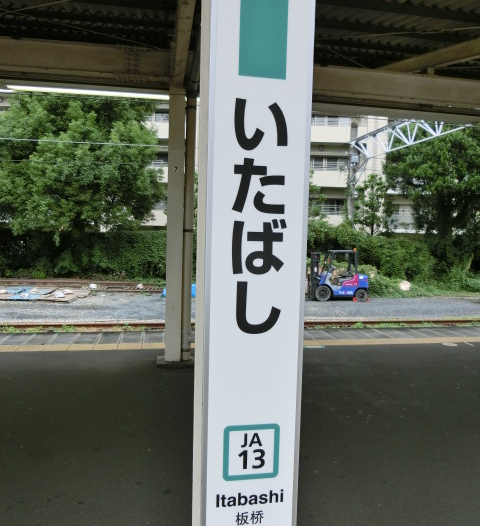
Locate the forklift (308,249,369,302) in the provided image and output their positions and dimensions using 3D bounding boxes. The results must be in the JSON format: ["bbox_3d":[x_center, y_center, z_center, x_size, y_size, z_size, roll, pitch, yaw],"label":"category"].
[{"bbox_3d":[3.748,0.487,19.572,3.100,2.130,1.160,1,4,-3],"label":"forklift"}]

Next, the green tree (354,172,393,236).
[{"bbox_3d":[7.660,-3.152,26.654,2.200,4.200,2.200,1,4,-10],"label":"green tree"}]

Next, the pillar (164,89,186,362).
[{"bbox_3d":[-0.742,-0.397,5.289,0.183,3.050,0.190,1,4,-10],"label":"pillar"}]

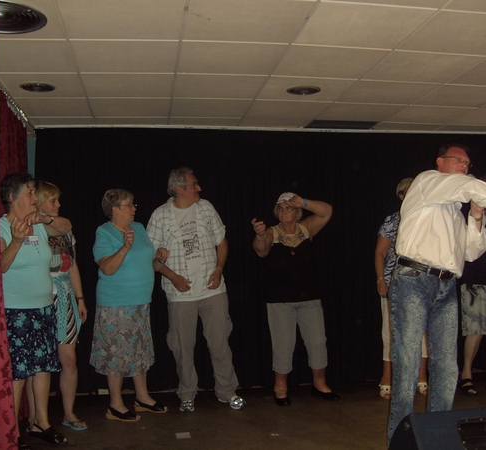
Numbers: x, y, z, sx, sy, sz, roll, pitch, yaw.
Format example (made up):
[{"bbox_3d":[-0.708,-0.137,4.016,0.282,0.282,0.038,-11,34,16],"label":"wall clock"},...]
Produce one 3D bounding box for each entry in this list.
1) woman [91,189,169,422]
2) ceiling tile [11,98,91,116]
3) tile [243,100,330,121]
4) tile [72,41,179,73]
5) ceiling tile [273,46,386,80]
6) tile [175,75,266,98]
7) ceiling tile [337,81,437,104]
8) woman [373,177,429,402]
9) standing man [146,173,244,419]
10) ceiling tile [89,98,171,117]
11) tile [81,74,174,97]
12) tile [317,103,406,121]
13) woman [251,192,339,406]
[{"bbox_3d":[-0.757,0.520,4.340,0.480,1.560,0.500,-3,-4,35],"label":"woman"},{"bbox_3d":[-1.427,-0.882,4.780,0.600,0.025,0.600,0,-4,-9],"label":"ceiling tile"},{"bbox_3d":[0.341,-0.908,5.038,0.600,0.025,0.600,0,-4,-9],"label":"tile"},{"bbox_3d":[-0.670,-0.970,3.679,0.600,0.025,0.600,0,-4,-9],"label":"tile"},{"bbox_3d":[0.512,-0.976,3.842,0.600,0.025,0.600,0,-4,-8],"label":"ceiling tile"},{"bbox_3d":[-0.169,-0.937,4.345,0.600,0.025,0.600,0,-4,-8],"label":"tile"},{"bbox_3d":[1.014,-0.939,4.524,0.600,0.025,0.600,0,-4,-8],"label":"ceiling tile"},{"bbox_3d":[1.284,0.478,5.028,0.470,1.710,0.330,0,-4,-8],"label":"woman"},{"bbox_3d":[-0.347,0.459,4.640,0.660,1.770,0.450,0,-4,-16],"label":"standing man"},{"bbox_3d":[-0.849,-0.890,4.850,0.600,0.025,0.600,0,-4,-8],"label":"ceiling tile"},{"bbox_3d":[-0.759,-0.933,4.271,0.600,0.025,0.600,0,-4,-9],"label":"tile"},{"bbox_3d":[0.933,-0.908,5.128,0.600,0.025,0.600,0,-4,-9],"label":"tile"},{"bbox_3d":[0.367,0.523,4.752,0.640,1.570,0.450,-1,-4,-3],"label":"woman"}]

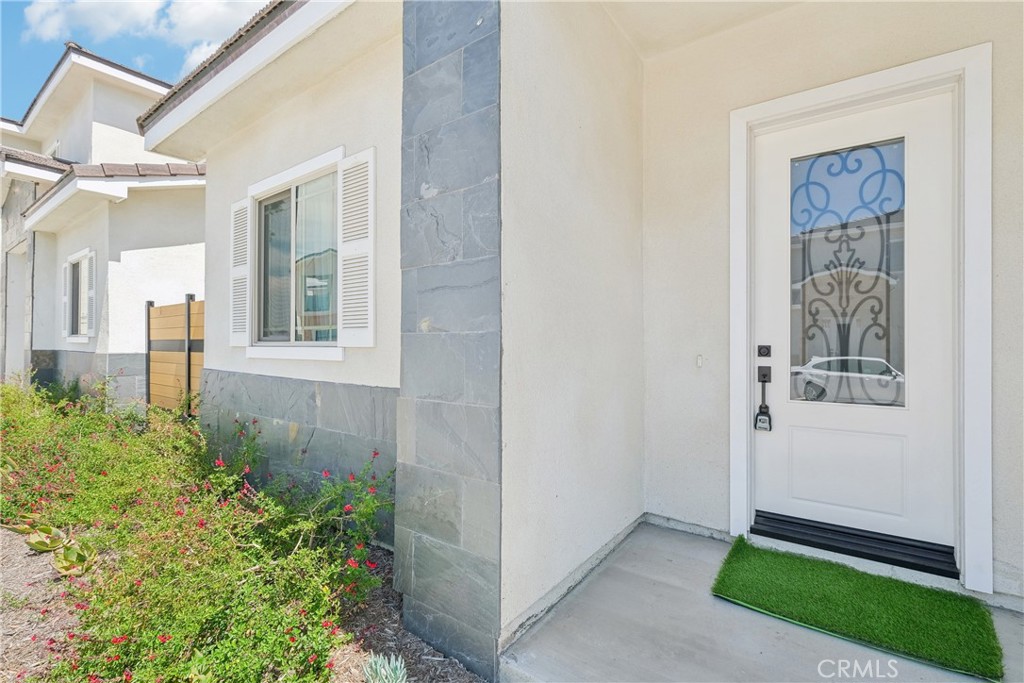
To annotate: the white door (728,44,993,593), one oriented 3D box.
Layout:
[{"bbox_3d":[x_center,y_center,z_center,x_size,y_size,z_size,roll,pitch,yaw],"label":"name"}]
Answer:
[{"bbox_3d":[1.885,-0.112,2.430,1.138,2.675,0.140,0,0,33],"label":"white door"}]

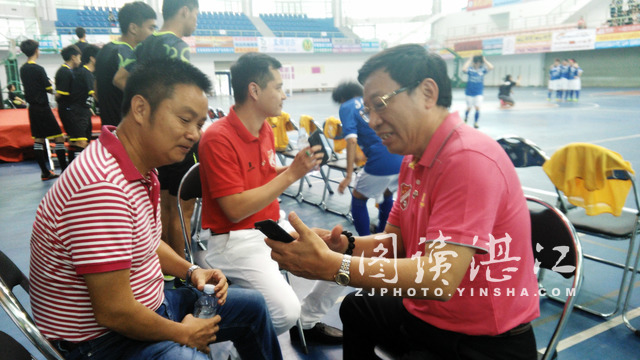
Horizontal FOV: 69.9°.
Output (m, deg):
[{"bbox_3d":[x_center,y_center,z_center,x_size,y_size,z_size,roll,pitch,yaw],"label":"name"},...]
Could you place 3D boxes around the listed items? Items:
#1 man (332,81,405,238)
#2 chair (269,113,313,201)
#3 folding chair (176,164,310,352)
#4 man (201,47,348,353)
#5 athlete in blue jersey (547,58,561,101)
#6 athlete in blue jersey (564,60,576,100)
[{"bbox_3d":[0.326,-0.062,3.081,0.480,1.150,0.620,-12,16,-39],"label":"man"},{"bbox_3d":[-0.171,-0.257,4.730,0.460,0.845,0.430,-10,15,-34],"label":"chair"},{"bbox_3d":[-0.333,0.357,2.008,0.430,0.845,0.460,-12,16,-39],"label":"folding chair"},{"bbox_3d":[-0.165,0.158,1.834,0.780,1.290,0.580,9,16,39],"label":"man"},{"bbox_3d":[9.631,-4.129,18.900,0.500,1.700,0.320,6,15,31],"label":"athlete in blue jersey"},{"bbox_3d":[10.244,-4.085,18.700,0.500,1.700,0.320,6,15,31],"label":"athlete in blue jersey"}]

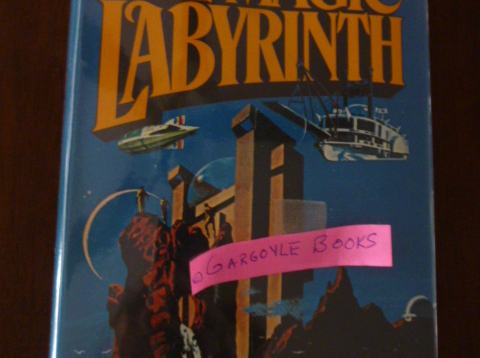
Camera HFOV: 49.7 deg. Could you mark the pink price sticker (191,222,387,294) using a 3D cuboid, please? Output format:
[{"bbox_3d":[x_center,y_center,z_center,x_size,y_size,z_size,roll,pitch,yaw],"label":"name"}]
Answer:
[{"bbox_3d":[0.021,0.033,0.212,0.082,0.013,0.019,-10,83,3],"label":"pink price sticker"}]

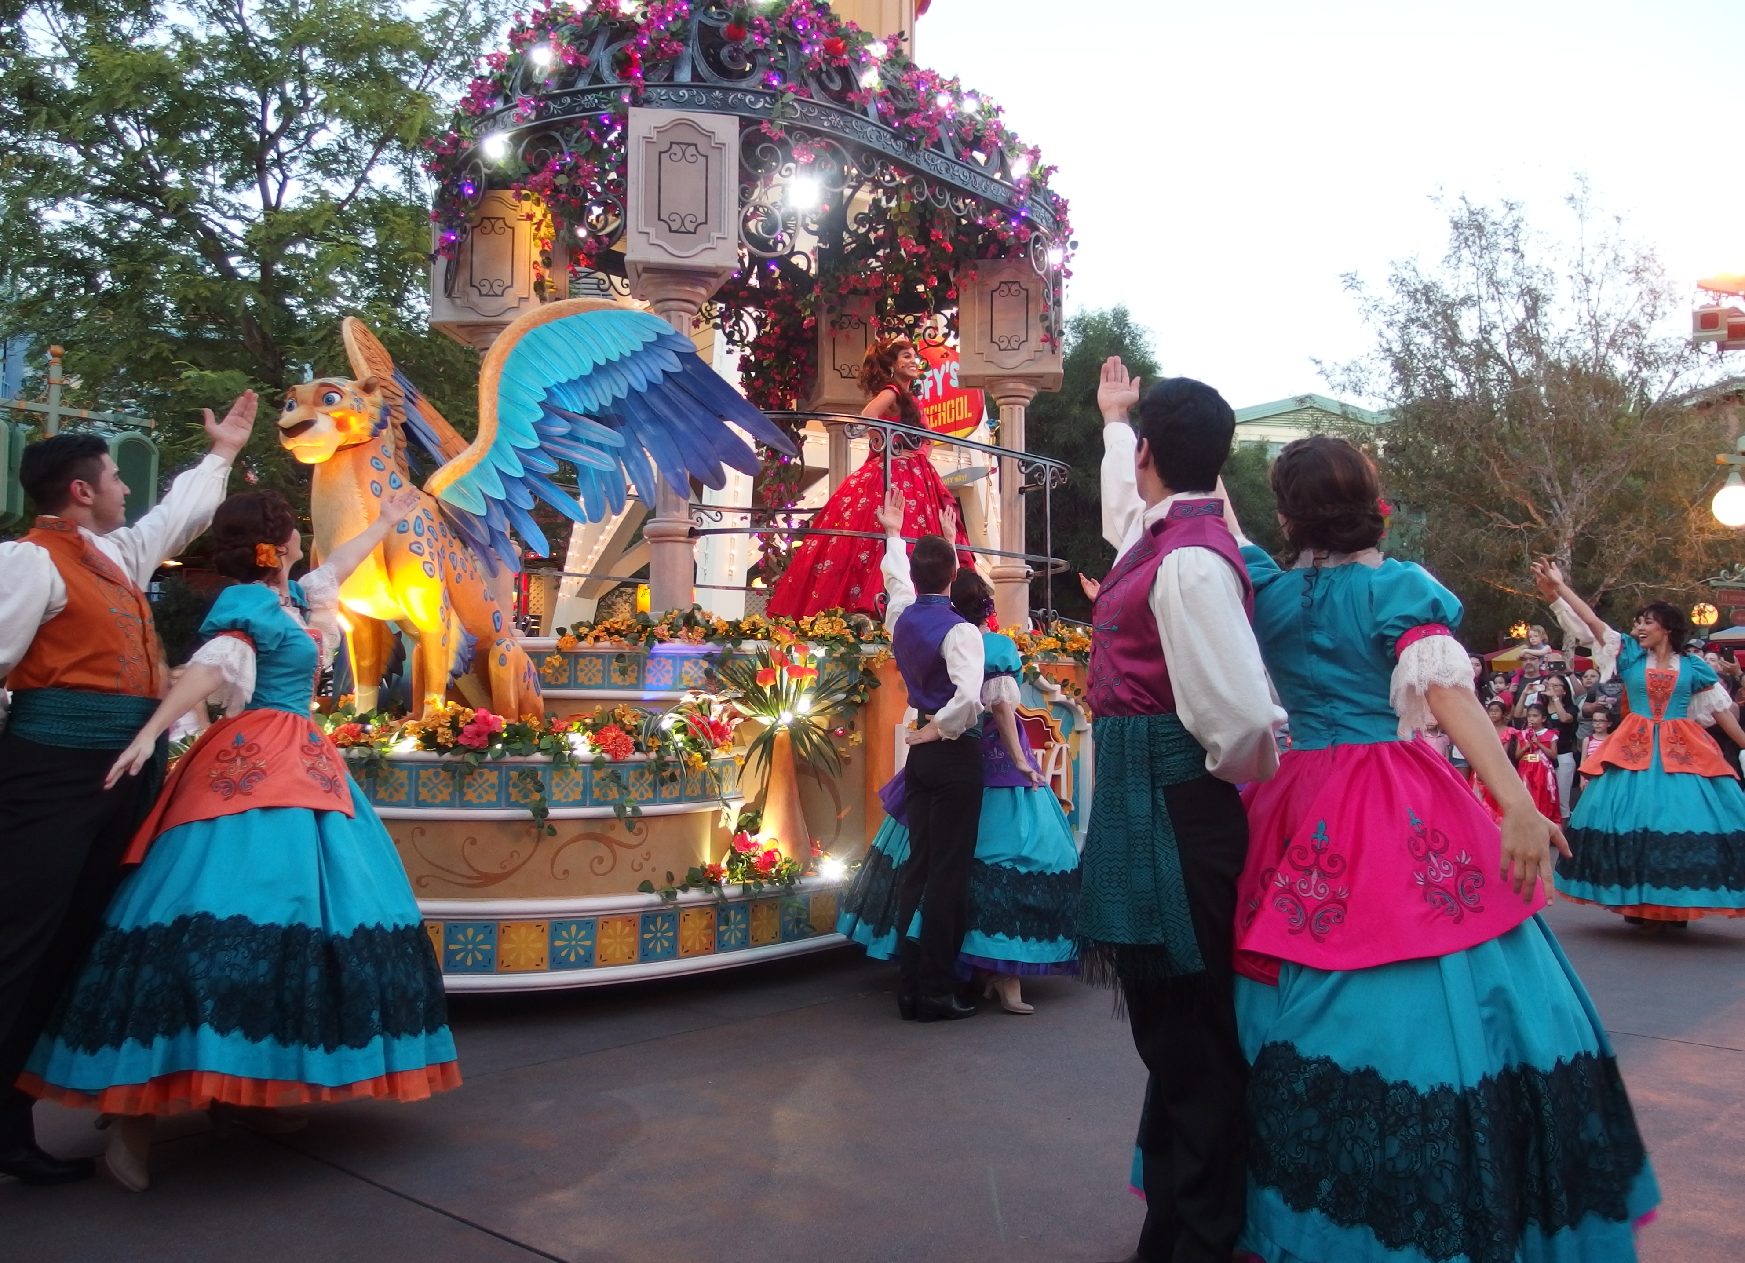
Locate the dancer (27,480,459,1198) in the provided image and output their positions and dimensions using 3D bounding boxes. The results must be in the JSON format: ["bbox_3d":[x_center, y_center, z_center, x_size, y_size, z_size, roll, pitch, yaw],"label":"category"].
[{"bbox_3d":[-1.601,0.492,3.575,1.060,1.710,1.100,0,-4,-7],"label":"dancer"}]

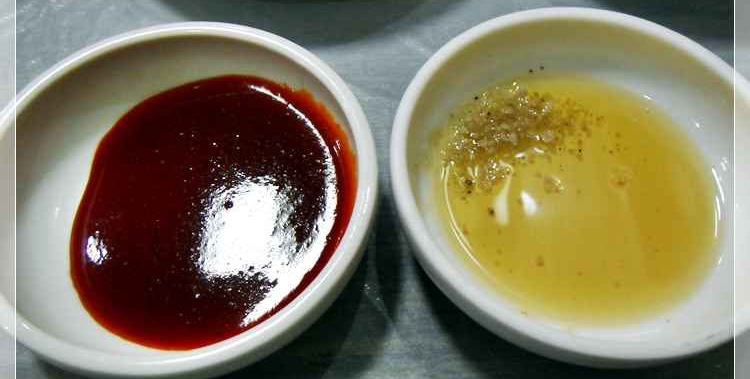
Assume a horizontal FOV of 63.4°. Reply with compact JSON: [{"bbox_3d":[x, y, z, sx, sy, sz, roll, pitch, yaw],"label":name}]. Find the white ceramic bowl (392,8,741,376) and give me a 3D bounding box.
[{"bbox_3d":[0.057,0.000,0.174,0.106,0.033,0.106,0,61,-1],"label":"white ceramic bowl"}]

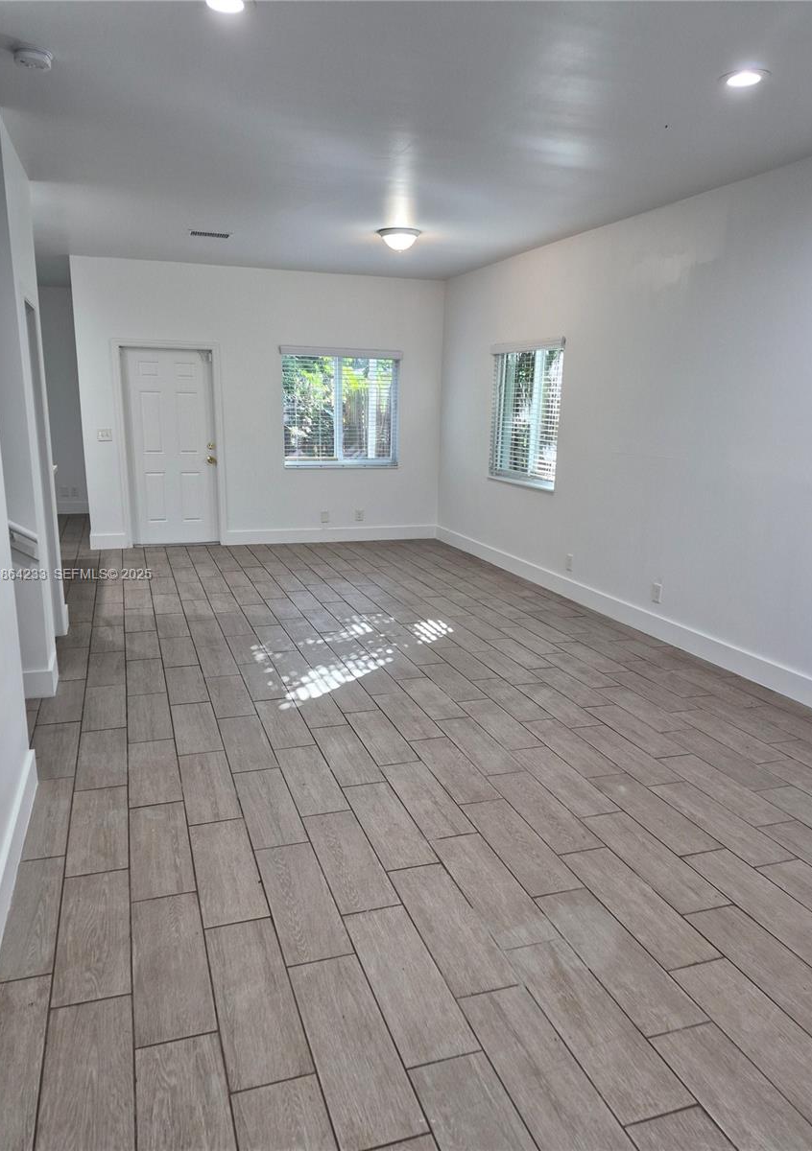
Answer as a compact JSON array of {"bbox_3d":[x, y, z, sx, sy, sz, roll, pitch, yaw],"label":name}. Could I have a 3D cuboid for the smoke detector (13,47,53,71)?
[{"bbox_3d":[-1.448,-2.000,2.972,0.140,0.041,0.140,-3,14,-17],"label":"smoke detector"}]

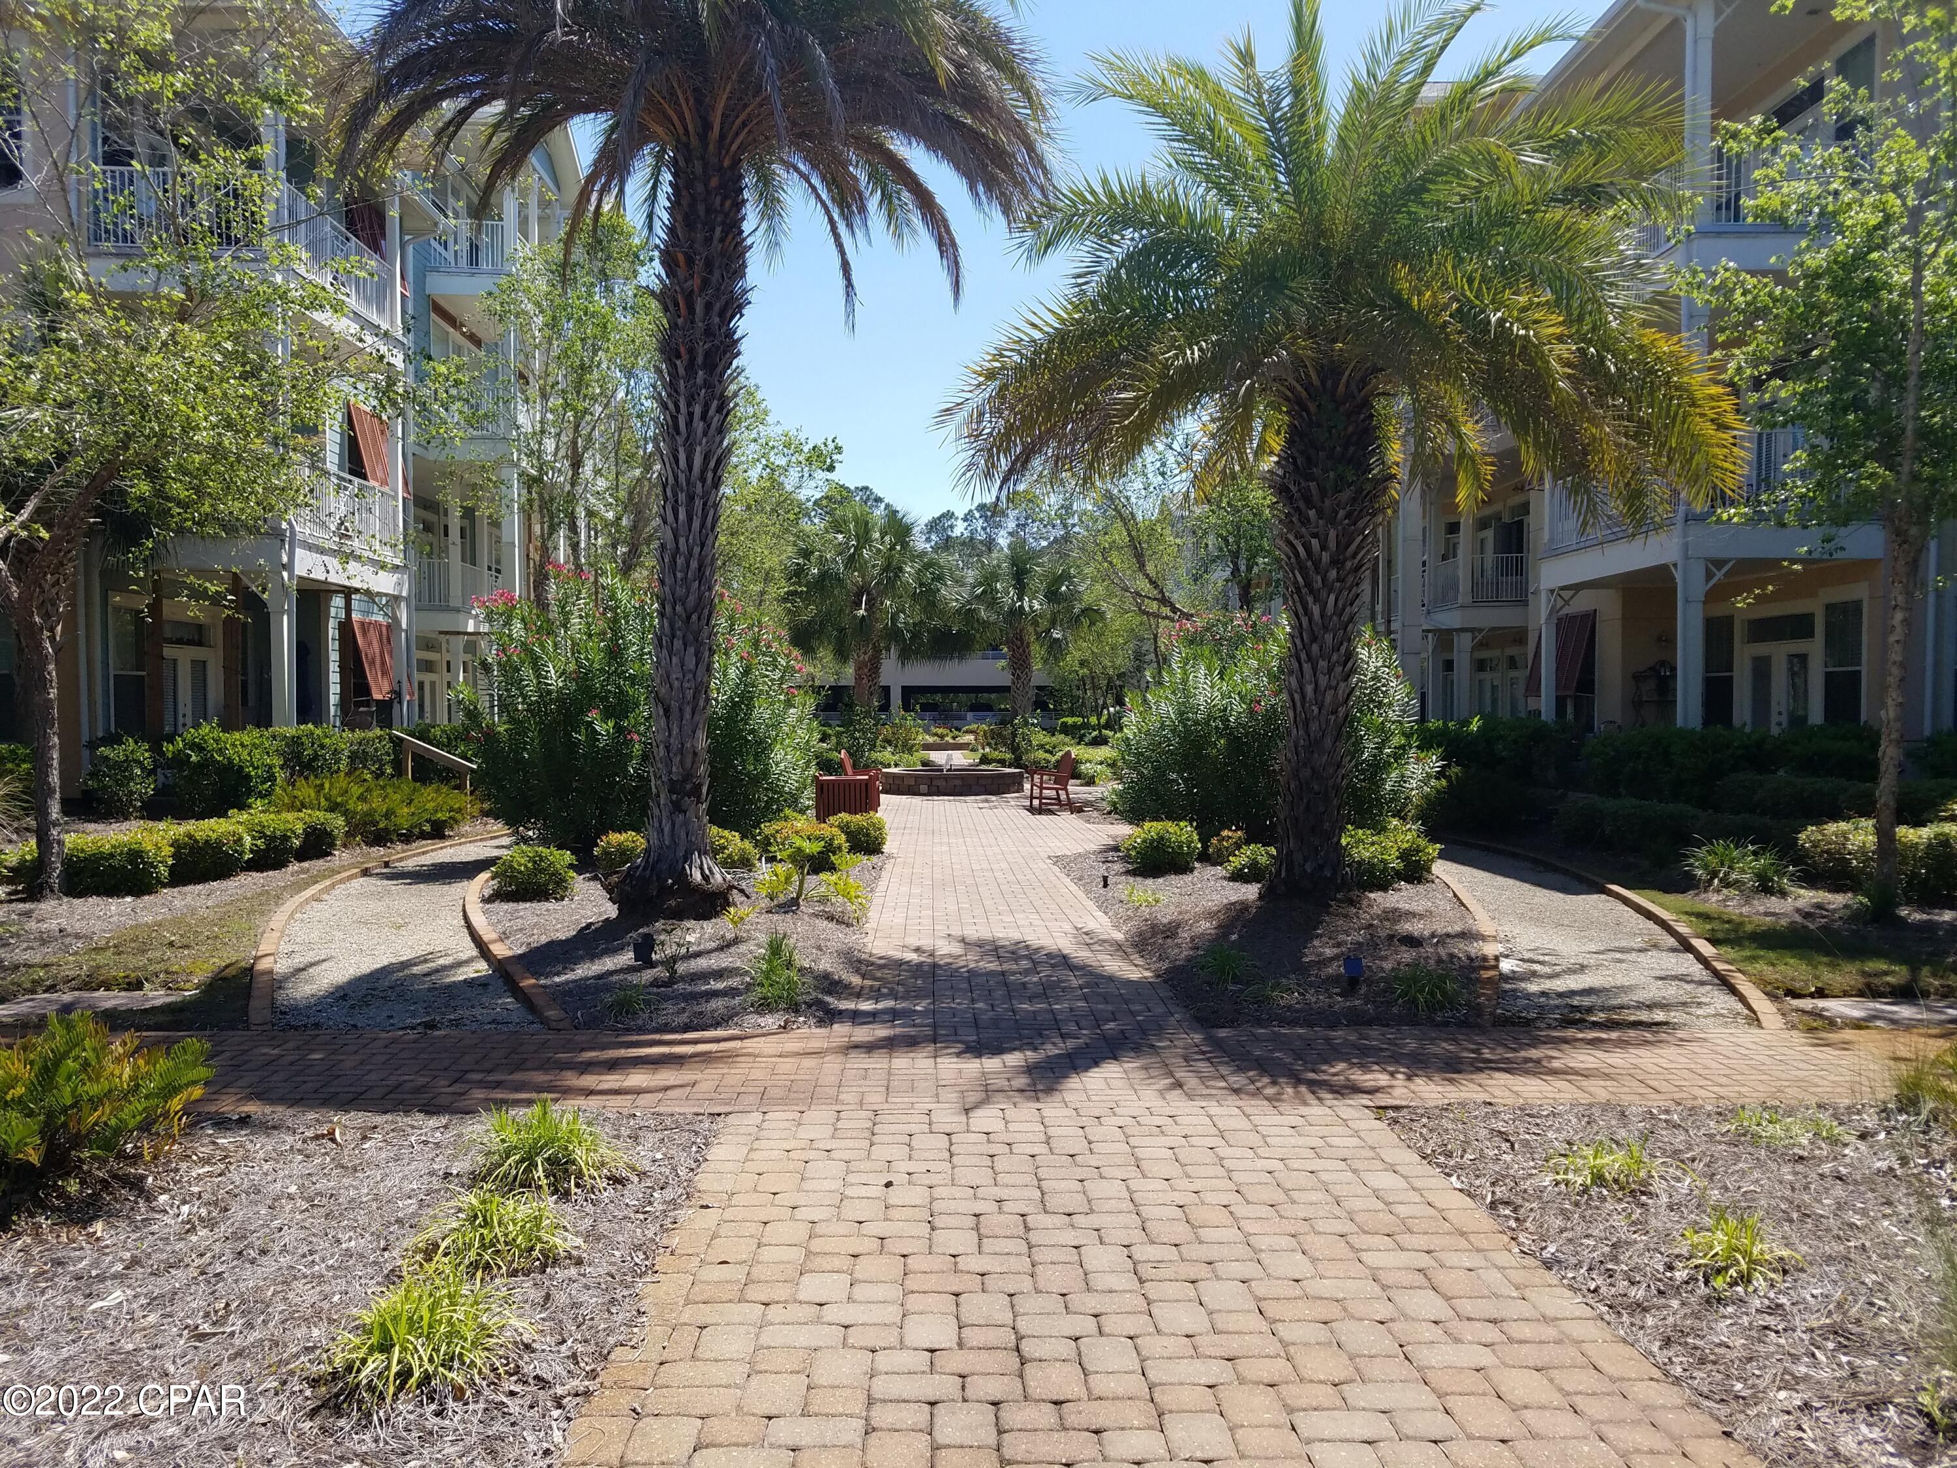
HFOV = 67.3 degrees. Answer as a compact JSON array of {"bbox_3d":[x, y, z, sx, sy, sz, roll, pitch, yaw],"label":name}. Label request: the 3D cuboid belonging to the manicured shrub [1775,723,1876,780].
[{"bbox_3d":[11.500,0.400,20.000,1.300,1.050,1.100,0,1,0],"label":"manicured shrub"}]

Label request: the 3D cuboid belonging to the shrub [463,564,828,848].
[{"bbox_3d":[-4.200,-0.320,18.500,4.100,3.350,3.700,0,1,0],"label":"shrub"}]

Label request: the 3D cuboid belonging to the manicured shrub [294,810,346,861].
[{"bbox_3d":[-7.020,1.070,15.600,0.680,0.530,0.700,0,1,0],"label":"manicured shrub"}]

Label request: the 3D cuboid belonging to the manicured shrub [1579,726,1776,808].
[{"bbox_3d":[9.500,0.430,20.100,2.450,1.080,1.400,0,1,0],"label":"manicured shrub"}]

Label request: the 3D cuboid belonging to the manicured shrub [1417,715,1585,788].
[{"bbox_3d":[8.550,0.330,24.000,2.700,1.200,1.700,0,1,0],"label":"manicured shrub"}]

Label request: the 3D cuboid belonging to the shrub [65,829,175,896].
[{"bbox_3d":[-7.420,1.100,12.700,0.880,0.550,0.820,0,1,0],"label":"shrub"}]

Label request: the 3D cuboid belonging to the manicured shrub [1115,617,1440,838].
[{"bbox_3d":[4.100,-0.100,20.300,4.100,2.900,3.500,0,1,0],"label":"manicured shrub"}]

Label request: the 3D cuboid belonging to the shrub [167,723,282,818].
[{"bbox_3d":[-9.650,0.470,18.700,1.350,1.120,1.200,0,1,0],"label":"shrub"}]

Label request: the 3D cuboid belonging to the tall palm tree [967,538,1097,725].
[{"bbox_3d":[1.440,-2.250,40.000,3.600,6.000,3.500,0,1,0],"label":"tall palm tree"}]

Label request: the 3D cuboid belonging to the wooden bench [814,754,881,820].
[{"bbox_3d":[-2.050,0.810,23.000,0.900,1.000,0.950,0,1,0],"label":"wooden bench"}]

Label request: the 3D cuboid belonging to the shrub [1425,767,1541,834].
[{"bbox_3d":[6.850,0.900,20.000,1.500,0.880,1.300,0,1,0],"label":"shrub"}]

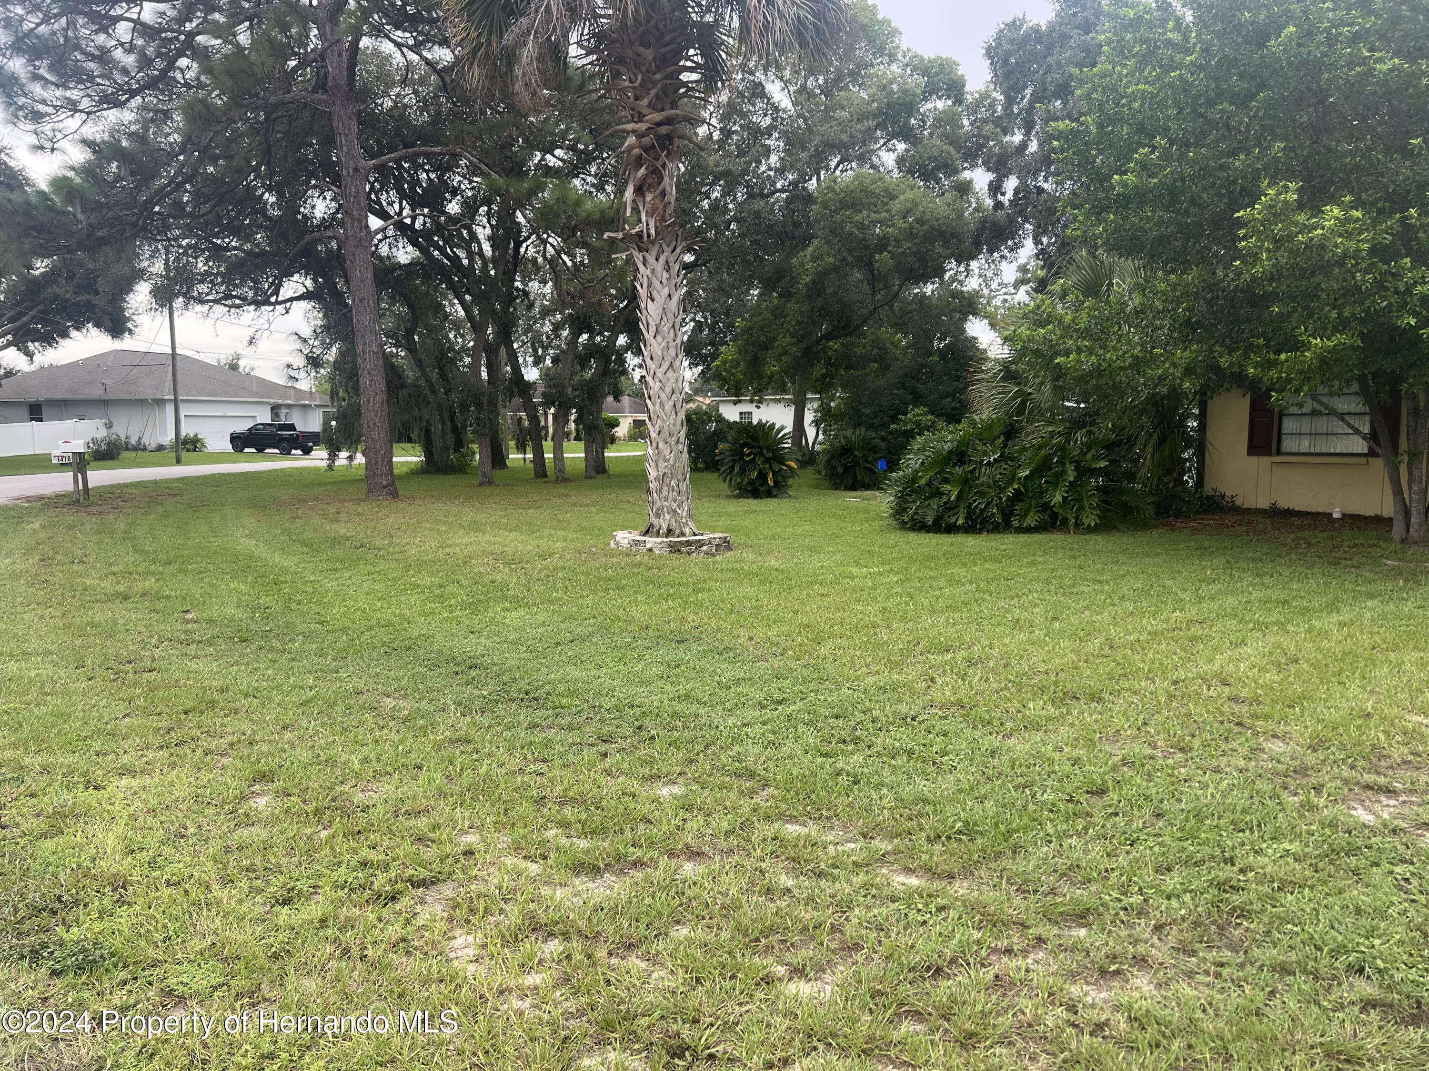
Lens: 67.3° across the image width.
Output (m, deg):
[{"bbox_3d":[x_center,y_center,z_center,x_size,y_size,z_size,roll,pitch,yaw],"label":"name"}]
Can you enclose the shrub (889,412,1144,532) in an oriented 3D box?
[{"bbox_3d":[4.656,-1.017,16.860,4.000,1.726,2.500,0,6,0],"label":"shrub"}]

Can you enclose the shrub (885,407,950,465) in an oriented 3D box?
[{"bbox_3d":[3.890,-1.490,20.452,1.170,1.964,1.200,1,6,11],"label":"shrub"}]

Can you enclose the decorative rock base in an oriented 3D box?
[{"bbox_3d":[-0.542,0.067,13.607,1.500,0.205,1.500,0,6,-2],"label":"decorative rock base"}]

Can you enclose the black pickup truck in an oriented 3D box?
[{"bbox_3d":[-26.300,-5.800,64.000,5.500,1.900,1.970,2,6,21],"label":"black pickup truck"}]

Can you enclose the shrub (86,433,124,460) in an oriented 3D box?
[{"bbox_3d":[-30.649,-4.489,53.899,1.700,1.389,1.600,-3,6,-29],"label":"shrub"}]

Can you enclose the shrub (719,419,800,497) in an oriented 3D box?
[{"bbox_3d":[0.973,-1.740,24.218,1.864,1.725,1.850,0,6,2],"label":"shrub"}]

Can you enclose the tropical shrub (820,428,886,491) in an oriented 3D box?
[{"bbox_3d":[3.489,-1.973,27.304,1.647,1.585,1.650,1,6,7],"label":"tropical shrub"}]

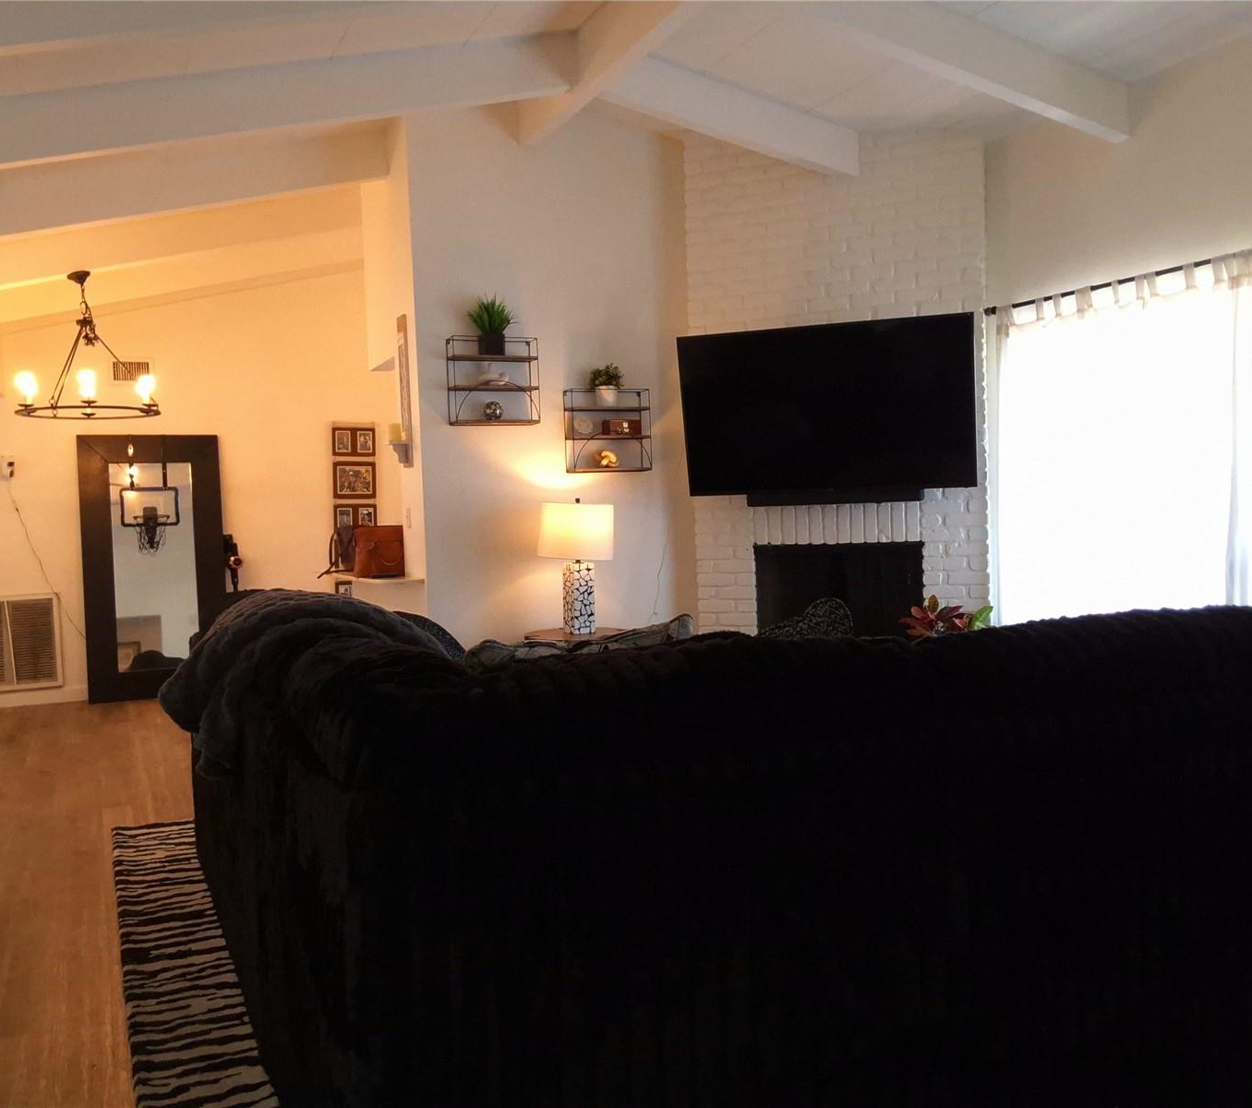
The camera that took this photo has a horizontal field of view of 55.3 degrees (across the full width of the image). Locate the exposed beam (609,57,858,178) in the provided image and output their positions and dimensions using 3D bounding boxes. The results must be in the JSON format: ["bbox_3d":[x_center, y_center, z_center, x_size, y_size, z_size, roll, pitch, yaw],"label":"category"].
[{"bbox_3d":[0.527,-2.109,5.767,1.427,0.228,0.090,9,-2,-24],"label":"exposed beam"}]

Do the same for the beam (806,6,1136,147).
[{"bbox_3d":[1.268,-2.025,4.755,1.957,0.228,0.090,9,-2,-24],"label":"beam"}]

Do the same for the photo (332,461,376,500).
[{"bbox_3d":[-1.947,-0.528,8.603,0.305,0.266,0.025,-3,3,-24],"label":"photo"}]

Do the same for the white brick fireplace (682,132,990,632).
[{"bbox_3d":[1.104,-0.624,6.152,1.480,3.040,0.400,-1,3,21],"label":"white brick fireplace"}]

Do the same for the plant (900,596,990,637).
[{"bbox_3d":[1.315,0.393,4.912,0.380,0.450,0.380,-3,3,-24],"label":"plant"}]

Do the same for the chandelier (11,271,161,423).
[{"bbox_3d":[-3.160,-1.221,6.966,0.781,0.838,0.781,-3,3,-24],"label":"chandelier"}]

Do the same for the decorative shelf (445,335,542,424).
[{"bbox_3d":[-0.645,-0.842,5.840,0.425,0.410,0.130,-3,3,-24],"label":"decorative shelf"}]

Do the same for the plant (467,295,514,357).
[{"bbox_3d":[-0.673,-1.141,5.980,0.230,0.298,0.200,-3,3,-24],"label":"plant"}]

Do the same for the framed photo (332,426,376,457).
[{"bbox_3d":[-2.042,-0.841,8.989,0.320,0.213,0.025,-3,3,-24],"label":"framed photo"}]

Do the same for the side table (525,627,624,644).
[{"bbox_3d":[-0.217,0.672,5.861,0.550,0.570,0.550,-3,3,-24],"label":"side table"}]

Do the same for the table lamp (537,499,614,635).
[{"bbox_3d":[-0.235,0.062,5.934,0.370,0.669,0.360,-3,3,-24],"label":"table lamp"}]

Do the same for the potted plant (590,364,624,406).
[{"bbox_3d":[-0.098,-0.857,6.066,0.175,0.222,0.165,-2,3,0],"label":"potted plant"}]

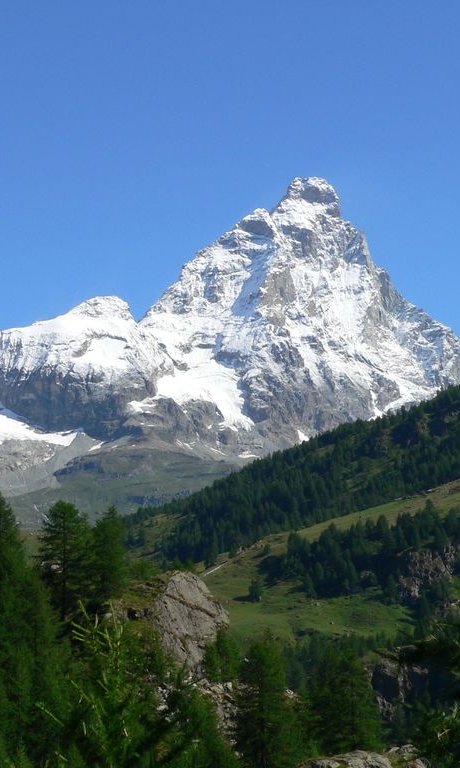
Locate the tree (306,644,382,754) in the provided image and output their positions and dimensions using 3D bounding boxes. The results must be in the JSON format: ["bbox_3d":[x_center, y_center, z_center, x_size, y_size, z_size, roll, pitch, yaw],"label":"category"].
[{"bbox_3d":[7.624,21.007,130.000,4.960,7.320,4.960,0,-9,0],"label":"tree"}]

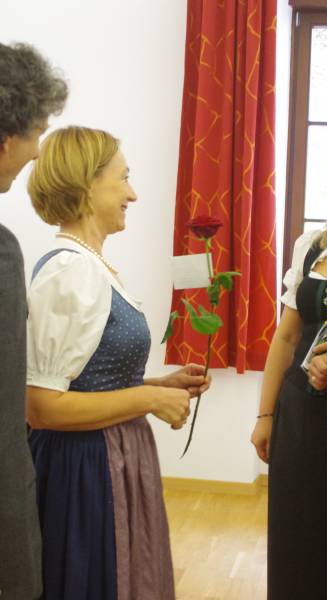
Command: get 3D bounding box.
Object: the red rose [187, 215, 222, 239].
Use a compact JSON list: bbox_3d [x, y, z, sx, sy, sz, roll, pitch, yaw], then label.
[{"bbox_3d":[0.091,-0.163,2.330,0.079,0.054,0.079,-1,4,11],"label":"red rose"}]

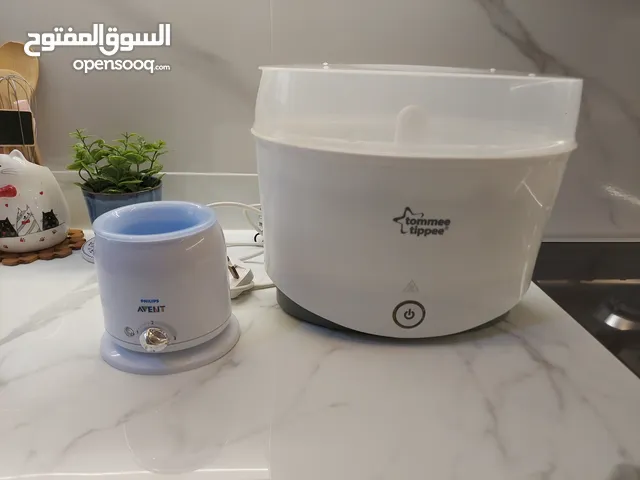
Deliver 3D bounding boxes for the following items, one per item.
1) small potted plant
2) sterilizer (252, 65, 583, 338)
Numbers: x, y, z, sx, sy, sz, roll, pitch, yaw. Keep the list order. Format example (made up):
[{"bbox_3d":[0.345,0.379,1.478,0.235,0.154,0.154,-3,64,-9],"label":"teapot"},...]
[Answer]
[{"bbox_3d":[-0.280,-0.069,0.623,0.131,0.172,0.123,0,22,-5],"label":"small potted plant"},{"bbox_3d":[0.092,-0.050,0.496,0.335,0.262,0.225,2,22,1],"label":"sterilizer"}]

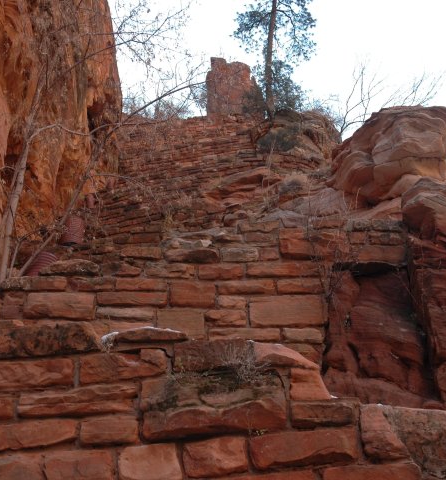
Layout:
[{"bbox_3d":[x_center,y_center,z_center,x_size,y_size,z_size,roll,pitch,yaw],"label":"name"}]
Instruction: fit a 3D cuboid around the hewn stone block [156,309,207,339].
[{"bbox_3d":[-0.358,0.761,6.990,0.407,0.257,0.280,0,-18,0],"label":"hewn stone block"}]

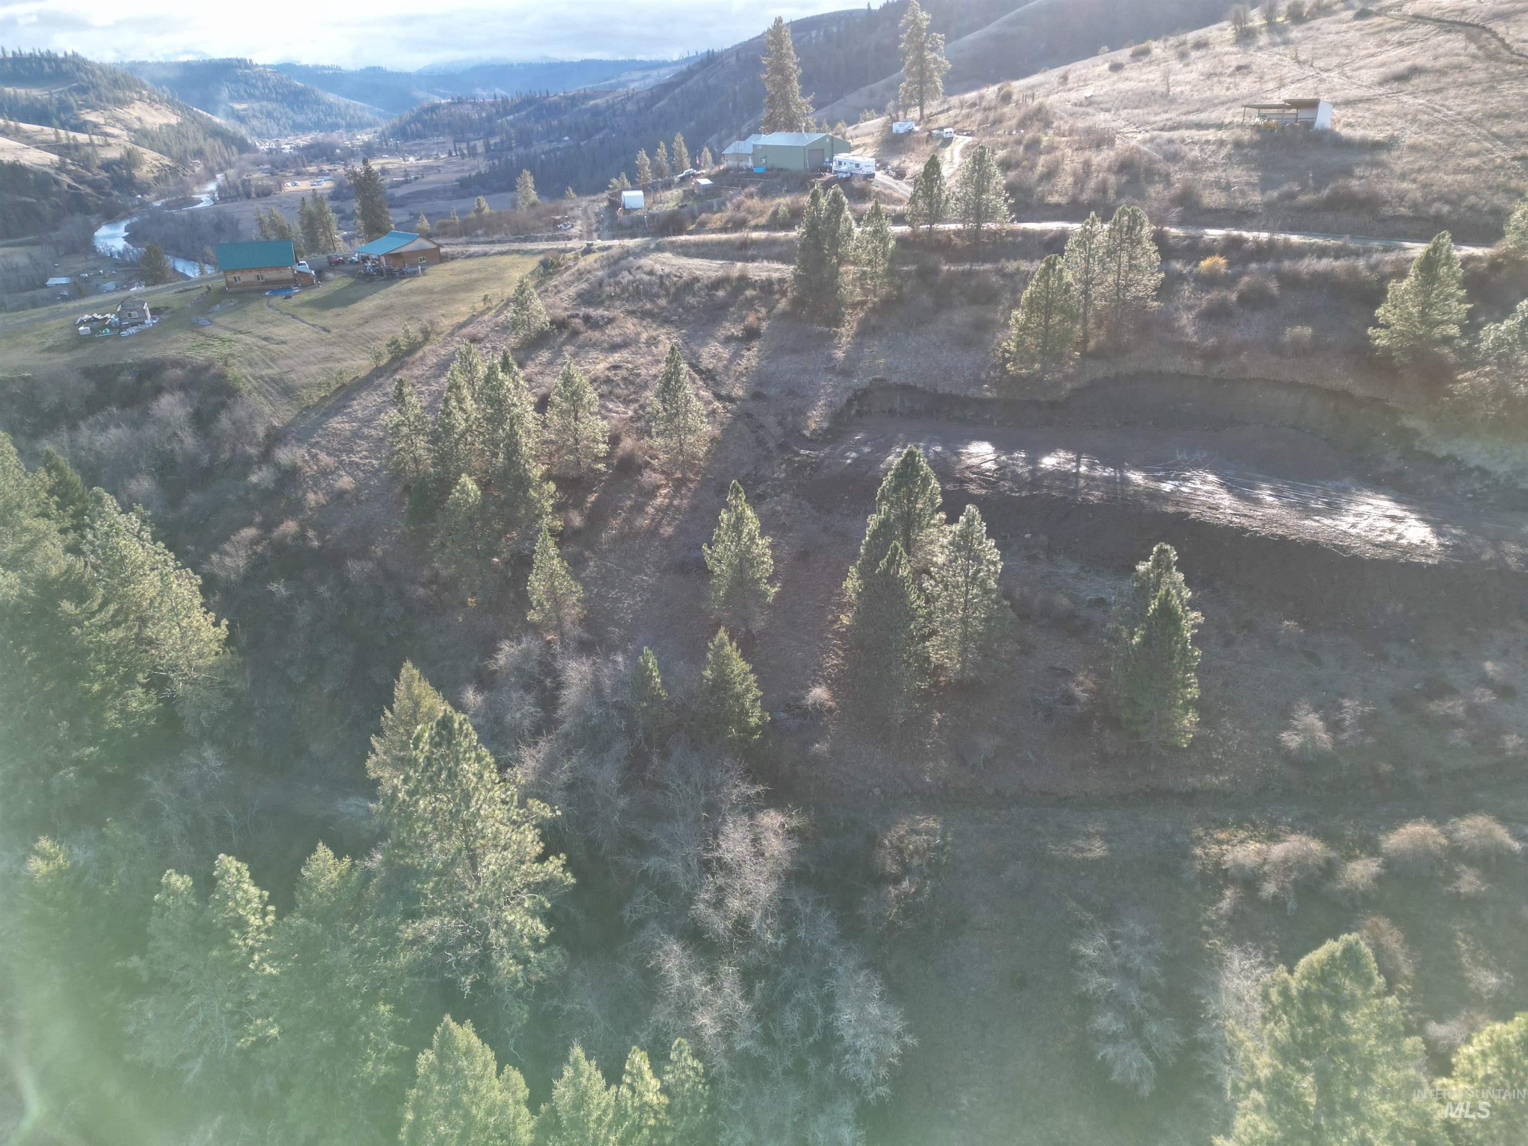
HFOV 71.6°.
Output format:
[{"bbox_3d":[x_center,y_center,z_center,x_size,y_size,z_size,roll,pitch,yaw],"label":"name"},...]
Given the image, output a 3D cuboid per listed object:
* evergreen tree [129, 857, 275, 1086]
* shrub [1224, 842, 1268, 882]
[{"bbox_3d":[-26.015,17.568,48.000,5.710,11.670,5.710,0,24,0],"label":"evergreen tree"},{"bbox_3d":[22.667,13.583,49.937,2.000,1.700,2.000,-2,24,0],"label":"shrub"}]

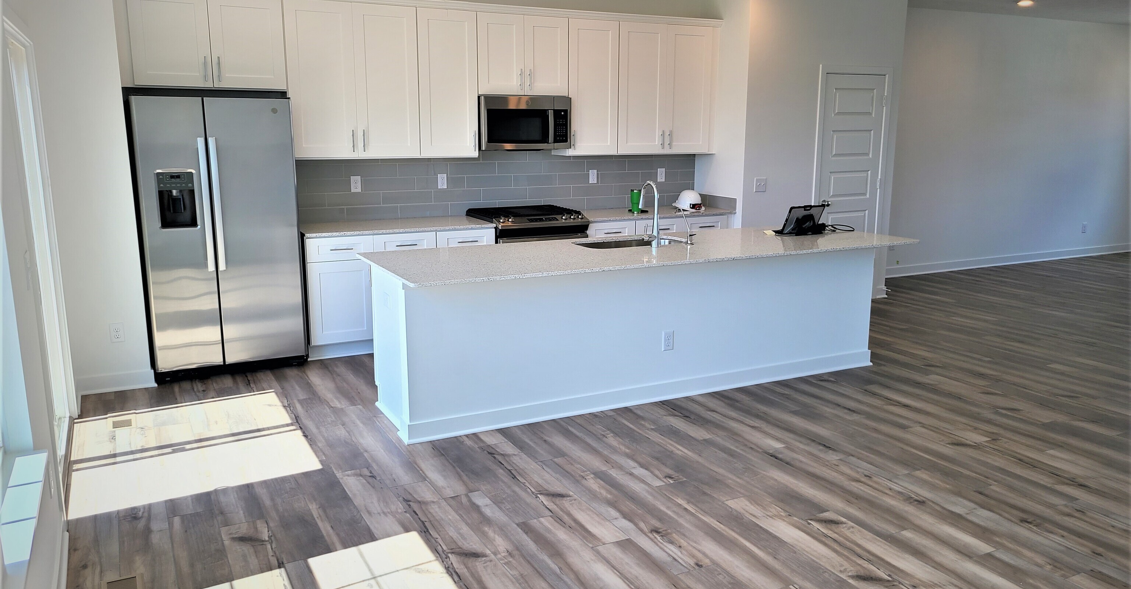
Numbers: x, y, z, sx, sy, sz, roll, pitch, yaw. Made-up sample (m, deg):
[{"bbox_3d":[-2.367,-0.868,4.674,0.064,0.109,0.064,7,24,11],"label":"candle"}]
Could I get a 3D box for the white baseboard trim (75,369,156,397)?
[{"bbox_3d":[-2.774,0.543,5.266,0.415,0.105,0.025,-6,13,-27],"label":"white baseboard trim"}]

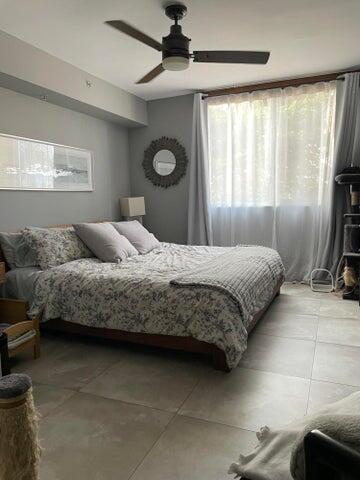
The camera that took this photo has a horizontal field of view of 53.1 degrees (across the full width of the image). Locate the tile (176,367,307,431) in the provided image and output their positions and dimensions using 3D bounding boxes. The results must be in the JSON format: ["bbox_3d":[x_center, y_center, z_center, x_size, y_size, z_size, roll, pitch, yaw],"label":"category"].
[{"bbox_3d":[0.378,0.851,1.968,0.602,0.015,0.602,2,7,23],"label":"tile"}]

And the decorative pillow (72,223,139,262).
[{"bbox_3d":[-0.682,0.002,3.330,0.170,0.460,0.480,-47,-12,21],"label":"decorative pillow"}]

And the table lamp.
[{"bbox_3d":[-0.633,-0.335,4.995,0.260,0.500,0.260,-6,9,-39],"label":"table lamp"}]

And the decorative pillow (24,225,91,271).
[{"bbox_3d":[-1.021,0.035,3.095,0.180,0.430,0.660,-36,-8,23],"label":"decorative pillow"}]

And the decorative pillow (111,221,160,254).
[{"bbox_3d":[-0.446,-0.048,3.759,0.170,0.460,0.480,-47,-12,21],"label":"decorative pillow"}]

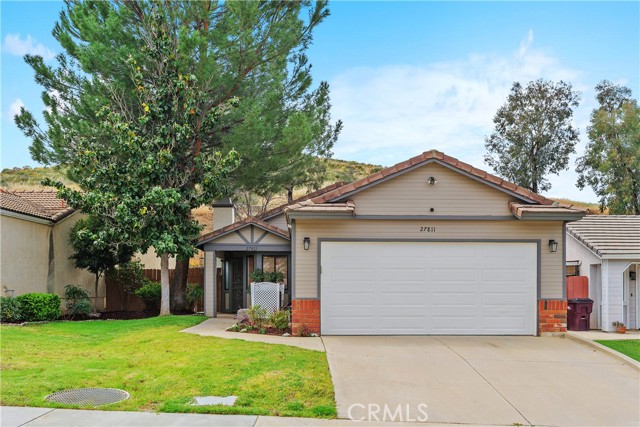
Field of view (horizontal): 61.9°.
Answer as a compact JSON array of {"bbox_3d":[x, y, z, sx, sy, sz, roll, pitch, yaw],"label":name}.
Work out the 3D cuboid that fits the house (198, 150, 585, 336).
[{"bbox_3d":[0.660,0.880,17.900,9.900,4.400,13.000,0,-3,-2],"label":"house"}]

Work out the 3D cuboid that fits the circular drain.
[{"bbox_3d":[-3.350,2.650,7.650,1.100,0.050,1.100,0,-3,0],"label":"circular drain"}]

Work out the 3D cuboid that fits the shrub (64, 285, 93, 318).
[{"bbox_3d":[-6.650,2.420,14.700,0.740,0.930,0.720,0,-3,0],"label":"shrub"}]

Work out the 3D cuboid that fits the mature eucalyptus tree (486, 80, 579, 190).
[{"bbox_3d":[13.600,-3.400,34.000,6.300,10.400,6.000,0,-3,0],"label":"mature eucalyptus tree"}]

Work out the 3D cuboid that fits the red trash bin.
[{"bbox_3d":[8.050,3.160,16.600,0.640,1.030,0.740,0,-3,0],"label":"red trash bin"}]

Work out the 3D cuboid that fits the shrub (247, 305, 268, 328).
[{"bbox_3d":[-1.560,2.560,13.250,0.560,0.620,0.550,0,-3,0],"label":"shrub"}]

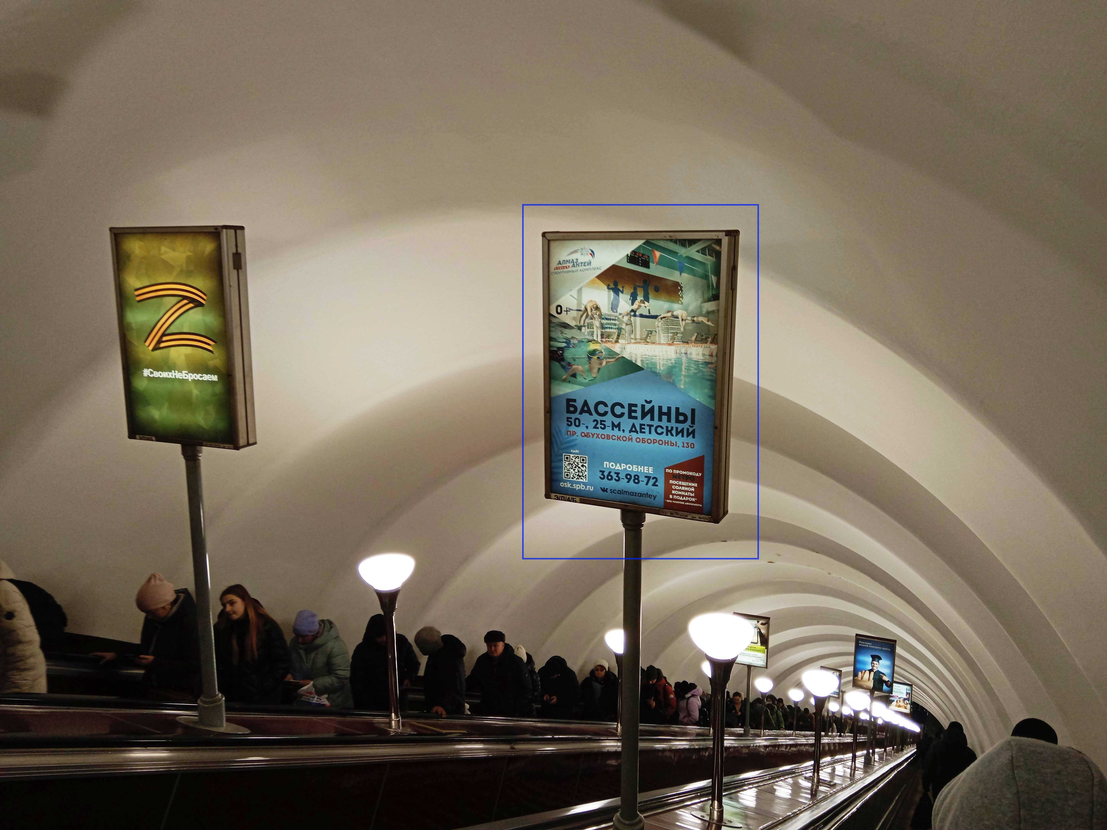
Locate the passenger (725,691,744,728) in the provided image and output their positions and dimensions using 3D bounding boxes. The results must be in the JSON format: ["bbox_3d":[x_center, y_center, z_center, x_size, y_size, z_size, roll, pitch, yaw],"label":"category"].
[{"bbox_3d":[4.370,7.468,20.873,0.500,1.660,0.420,3,11,14],"label":"passenger"}]

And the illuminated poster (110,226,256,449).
[{"bbox_3d":[-1.702,-0.361,3.982,0.670,0.983,0.129,4,11,23],"label":"illuminated poster"}]

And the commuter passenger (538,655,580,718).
[{"bbox_3d":[0.054,3.149,9.820,0.520,0.977,0.380,5,13,22],"label":"commuter passenger"}]

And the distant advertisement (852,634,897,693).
[{"bbox_3d":[5.643,4.360,15.166,0.670,0.983,0.129,5,11,24],"label":"distant advertisement"}]

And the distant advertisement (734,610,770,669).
[{"bbox_3d":[3.729,4.225,16.276,0.670,0.983,0.129,5,12,25],"label":"distant advertisement"}]

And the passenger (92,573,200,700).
[{"bbox_3d":[-2.208,1.673,5.015,0.550,1.610,0.500,6,13,25],"label":"passenger"}]

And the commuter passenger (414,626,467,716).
[{"bbox_3d":[-0.950,2.490,7.170,0.520,1.681,0.440,10,16,40],"label":"commuter passenger"}]

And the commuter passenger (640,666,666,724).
[{"bbox_3d":[1.455,4.556,12.986,0.520,1.800,0.420,7,14,30],"label":"commuter passenger"}]

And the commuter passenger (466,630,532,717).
[{"bbox_3d":[-0.589,3.210,9.579,0.620,1.740,0.440,2,11,12],"label":"commuter passenger"}]

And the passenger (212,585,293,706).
[{"bbox_3d":[-1.892,1.820,5.458,0.520,1.646,0.400,5,13,21],"label":"passenger"}]

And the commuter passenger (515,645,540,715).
[{"bbox_3d":[-0.307,3.210,9.236,0.500,1.662,0.360,6,13,25],"label":"commuter passenger"}]

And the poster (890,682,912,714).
[{"bbox_3d":[10.990,8.948,27.397,0.670,0.983,0.129,5,12,25],"label":"poster"}]

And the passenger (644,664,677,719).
[{"bbox_3d":[1.601,4.653,13.335,0.520,1.840,0.420,9,15,37],"label":"passenger"}]

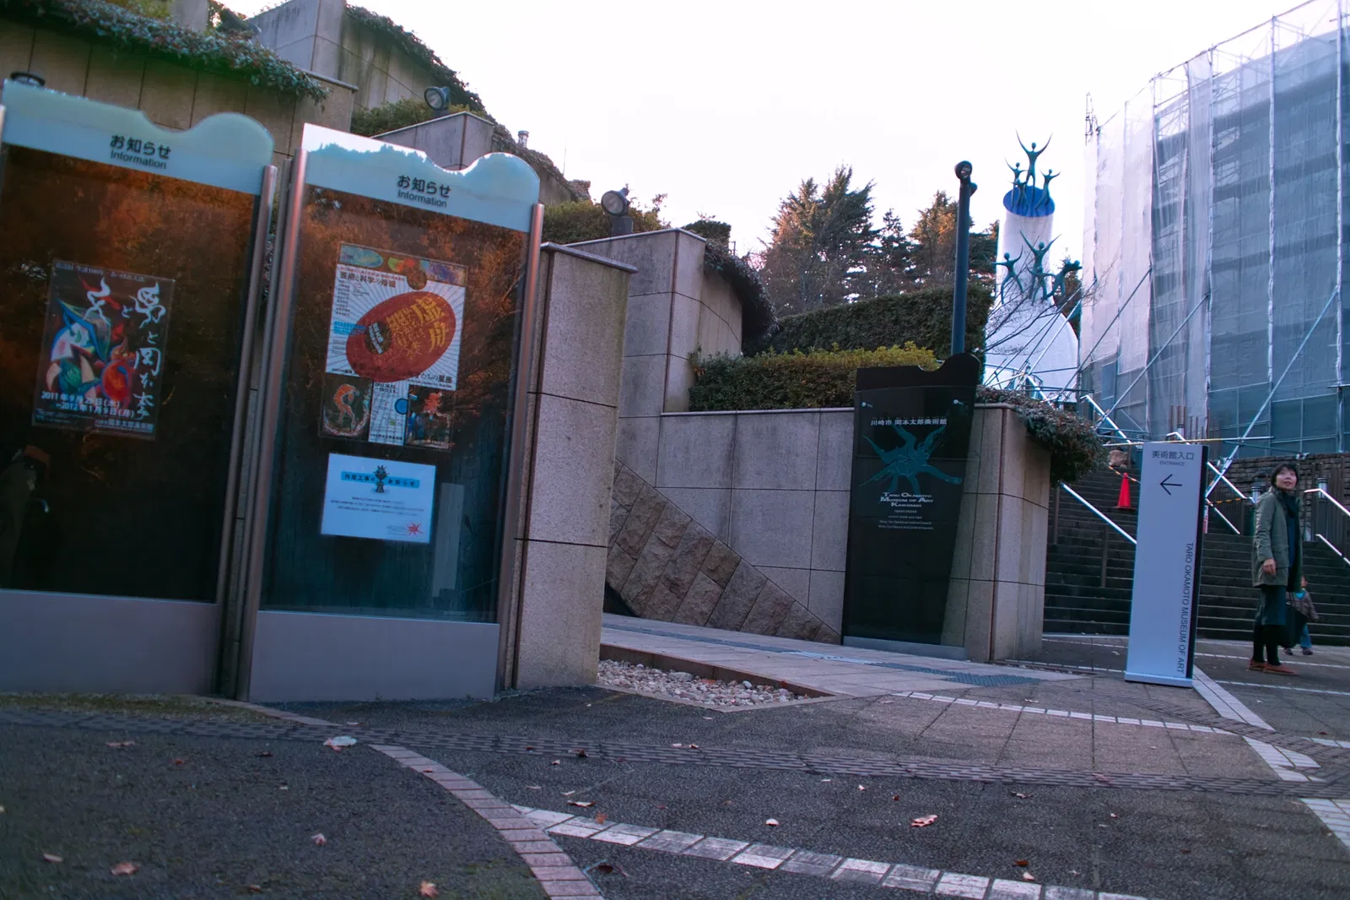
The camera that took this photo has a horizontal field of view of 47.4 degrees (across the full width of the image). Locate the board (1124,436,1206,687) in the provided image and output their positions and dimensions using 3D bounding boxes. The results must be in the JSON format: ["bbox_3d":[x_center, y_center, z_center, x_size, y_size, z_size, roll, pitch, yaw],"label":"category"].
[{"bbox_3d":[3.089,0.715,9.618,0.396,1.497,0.200,3,-6,26],"label":"board"}]

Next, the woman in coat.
[{"bbox_3d":[4.510,0.865,11.527,0.450,1.580,0.320,8,-7,-37],"label":"woman in coat"}]

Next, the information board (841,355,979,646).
[{"bbox_3d":[1.674,0.382,10.783,0.985,2.076,0.120,0,-7,40],"label":"information board"}]

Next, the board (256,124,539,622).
[{"bbox_3d":[-1.037,-0.193,5.849,1.009,1.890,0.150,8,-7,-31],"label":"board"}]

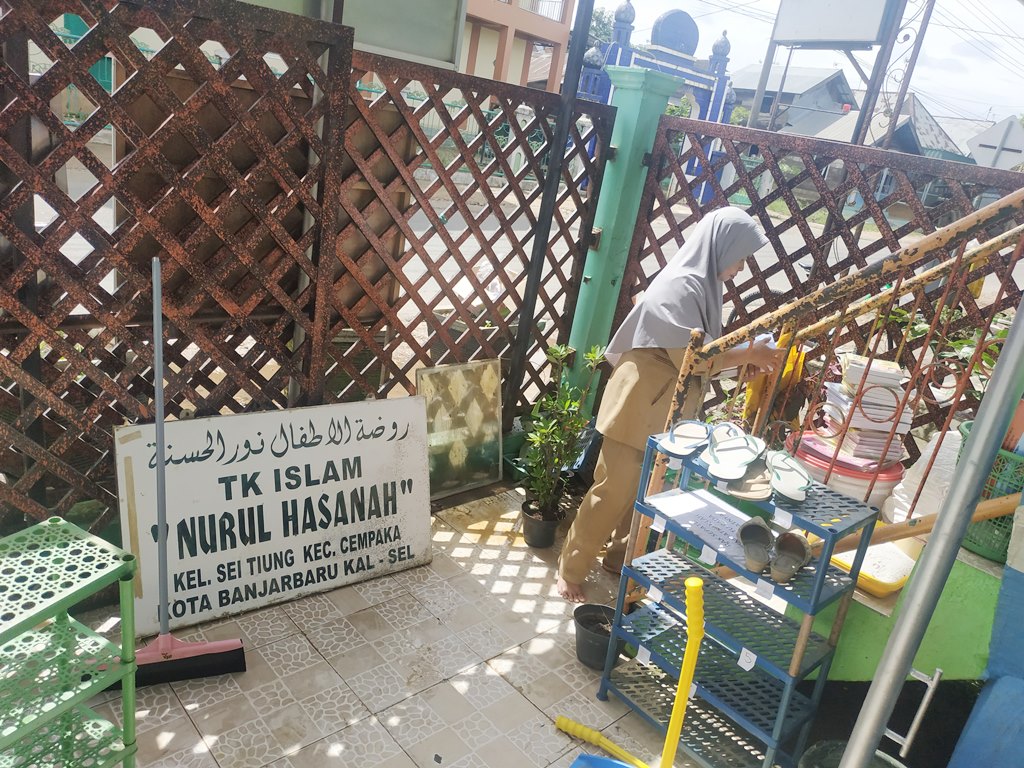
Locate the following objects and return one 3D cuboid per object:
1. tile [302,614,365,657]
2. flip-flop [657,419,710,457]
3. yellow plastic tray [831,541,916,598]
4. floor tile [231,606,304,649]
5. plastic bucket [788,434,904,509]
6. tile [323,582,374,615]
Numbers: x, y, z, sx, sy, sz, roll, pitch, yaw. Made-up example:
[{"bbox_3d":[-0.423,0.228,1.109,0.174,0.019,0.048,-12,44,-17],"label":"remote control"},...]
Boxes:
[{"bbox_3d":[-0.549,0.788,2.194,0.148,0.012,0.148,-7,24,-44],"label":"tile"},{"bbox_3d":[0.471,0.129,1.916,0.098,0.047,0.260,22,21,32],"label":"flip-flop"},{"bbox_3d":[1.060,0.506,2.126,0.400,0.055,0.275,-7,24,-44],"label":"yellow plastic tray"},{"bbox_3d":[-0.749,0.753,2.189,0.148,0.012,0.148,-7,24,-44],"label":"floor tile"},{"bbox_3d":[1.038,0.386,2.336,0.370,0.360,0.370,9,17,-3],"label":"plastic bucket"},{"bbox_3d":[-0.545,0.729,2.381,0.108,0.012,0.148,-7,24,-44],"label":"tile"}]

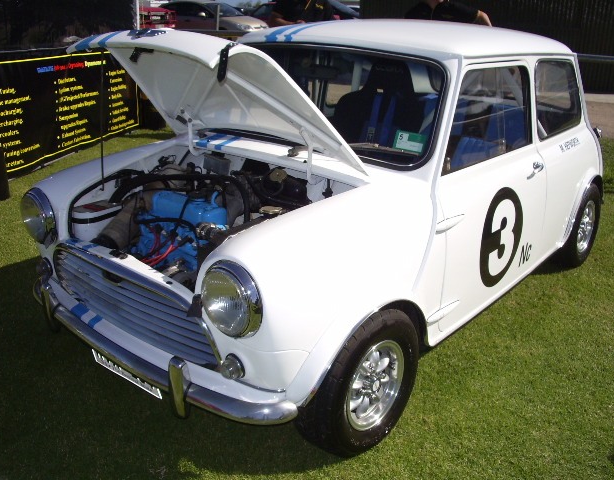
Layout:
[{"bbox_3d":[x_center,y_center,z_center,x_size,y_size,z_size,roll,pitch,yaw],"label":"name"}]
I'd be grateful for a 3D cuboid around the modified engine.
[{"bbox_3d":[-0.379,0.021,2.289,0.840,0.420,0.550,17,26,37],"label":"modified engine"}]

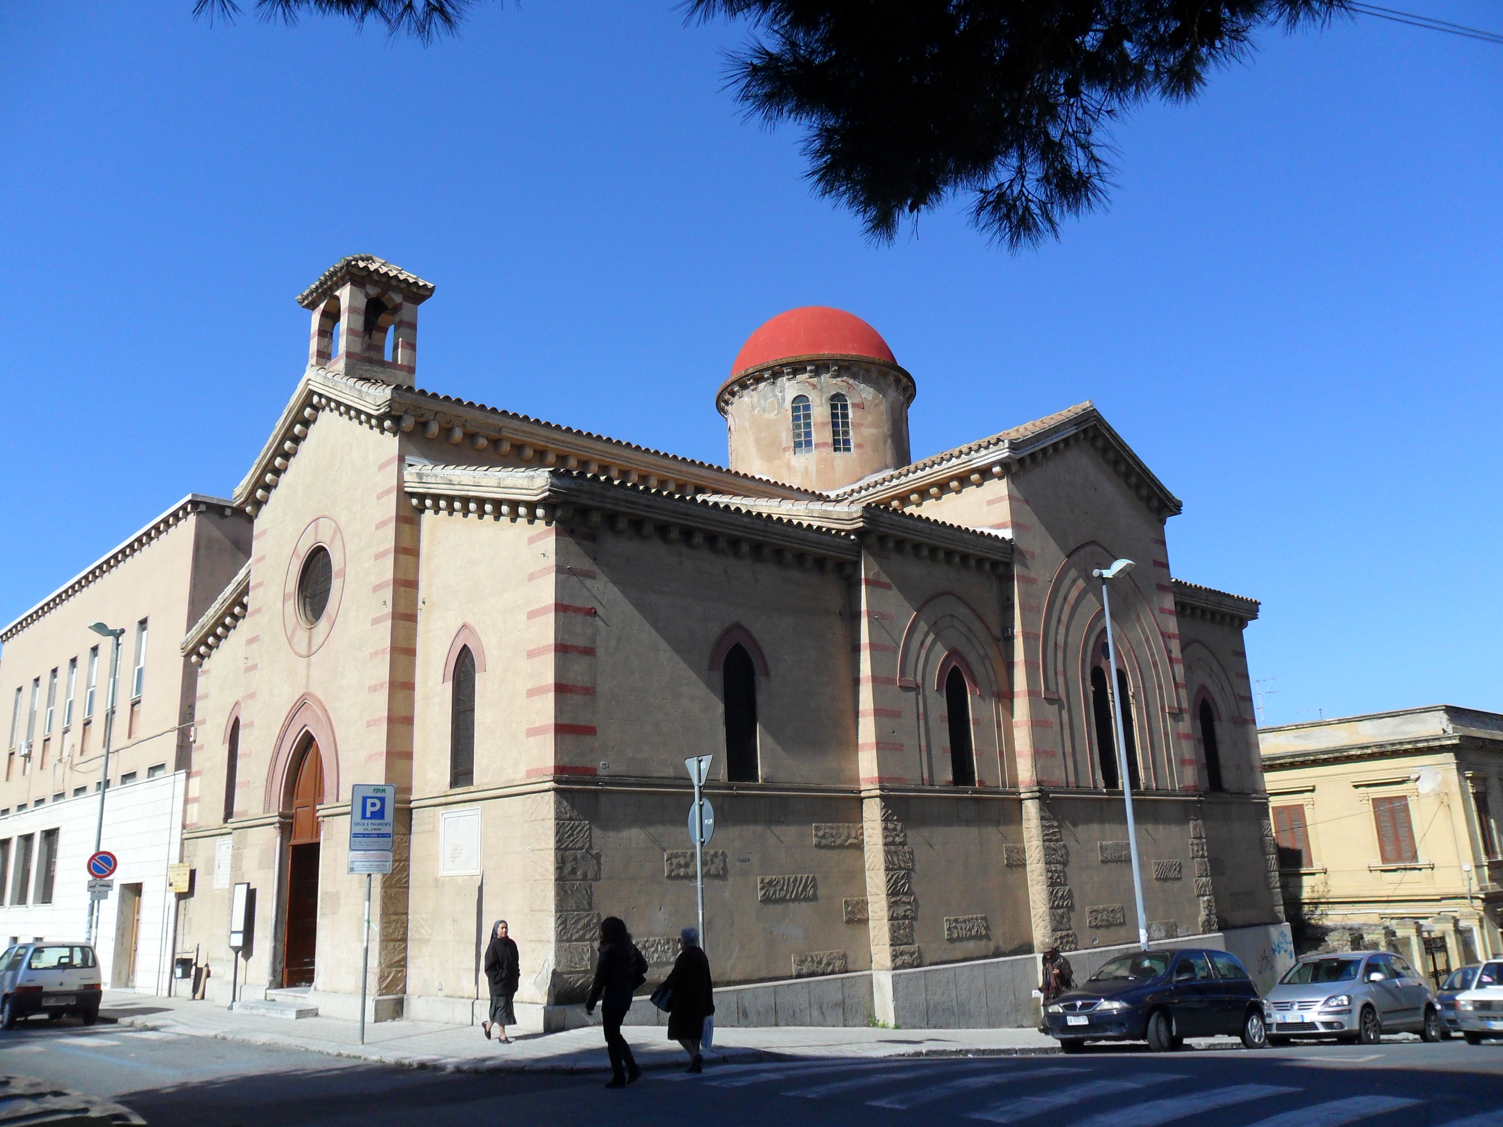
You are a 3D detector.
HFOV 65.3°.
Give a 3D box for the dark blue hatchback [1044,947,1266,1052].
[{"bbox_3d":[5.989,6.438,17.343,3.720,1.435,1.690,15,-28,-34],"label":"dark blue hatchback"}]

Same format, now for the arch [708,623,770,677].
[{"bbox_3d":[-0.225,1.453,20.174,1.380,0.900,0.200,10,-19,-41],"label":"arch"}]

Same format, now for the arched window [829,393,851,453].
[{"bbox_3d":[2.455,-3.877,32.350,0.550,1.750,0.200,0,-15,-10],"label":"arched window"}]

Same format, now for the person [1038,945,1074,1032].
[{"bbox_3d":[5.848,8.167,22.500,0.500,1.570,0.550,7,-17,-32],"label":"person"}]

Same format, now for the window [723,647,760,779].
[{"bbox_3d":[-0.184,2.518,19.981,0.780,2.380,0.220,10,-19,-41],"label":"window"}]

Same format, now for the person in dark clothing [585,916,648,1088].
[{"bbox_3d":[-1.431,4.608,12.401,0.550,1.670,0.520,-12,-18,34],"label":"person in dark clothing"}]

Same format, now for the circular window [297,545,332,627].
[{"bbox_3d":[-9.005,0.504,24.497,0.250,1.775,1.805,11,-20,-42],"label":"circular window"}]

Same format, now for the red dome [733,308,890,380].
[{"bbox_3d":[1.861,-6.305,35.677,5.150,2.600,5.150,-2,-14,-1],"label":"red dome"}]

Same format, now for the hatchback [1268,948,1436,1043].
[{"bbox_3d":[10.790,7.862,21.251,4.205,1.580,1.760,17,-28,-37],"label":"hatchback"}]

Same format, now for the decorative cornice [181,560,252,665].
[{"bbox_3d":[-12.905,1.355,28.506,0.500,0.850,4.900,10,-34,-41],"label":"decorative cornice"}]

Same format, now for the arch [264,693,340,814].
[{"bbox_3d":[-8.925,3.768,23.736,0.450,2.356,3.662,11,-20,-42],"label":"arch"}]

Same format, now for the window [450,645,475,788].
[{"bbox_3d":[-4.848,2.598,20.103,0.220,2.438,0.765,11,-20,-42],"label":"window"}]

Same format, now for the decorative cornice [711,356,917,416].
[{"bbox_3d":[1.925,-4.756,35.279,6.000,0.650,6.000,-2,-14,-1],"label":"decorative cornice"}]

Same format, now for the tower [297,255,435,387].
[{"bbox_3d":[-8.560,-5.257,25.905,2.050,3.400,2.450,10,-19,-41],"label":"tower"}]

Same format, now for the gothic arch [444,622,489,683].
[{"bbox_3d":[-4.969,1.500,20.325,0.160,0.969,1.489,11,-20,-42],"label":"gothic arch"}]

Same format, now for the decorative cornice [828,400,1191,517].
[{"bbox_3d":[6.808,-2.241,31.077,7.956,2.499,5.447,11,-20,-42],"label":"decorative cornice"}]

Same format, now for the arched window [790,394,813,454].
[{"bbox_3d":[1.498,-4.015,34.016,0.587,1.807,0.200,-6,-15,12],"label":"arched window"}]

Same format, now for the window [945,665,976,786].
[{"bbox_3d":[4.089,3.208,23.297,0.780,2.380,0.220,10,-19,-41],"label":"window"}]

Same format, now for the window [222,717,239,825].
[{"bbox_3d":[-12.110,4.845,27.633,0.220,2.479,0.724,11,-20,-42],"label":"window"}]

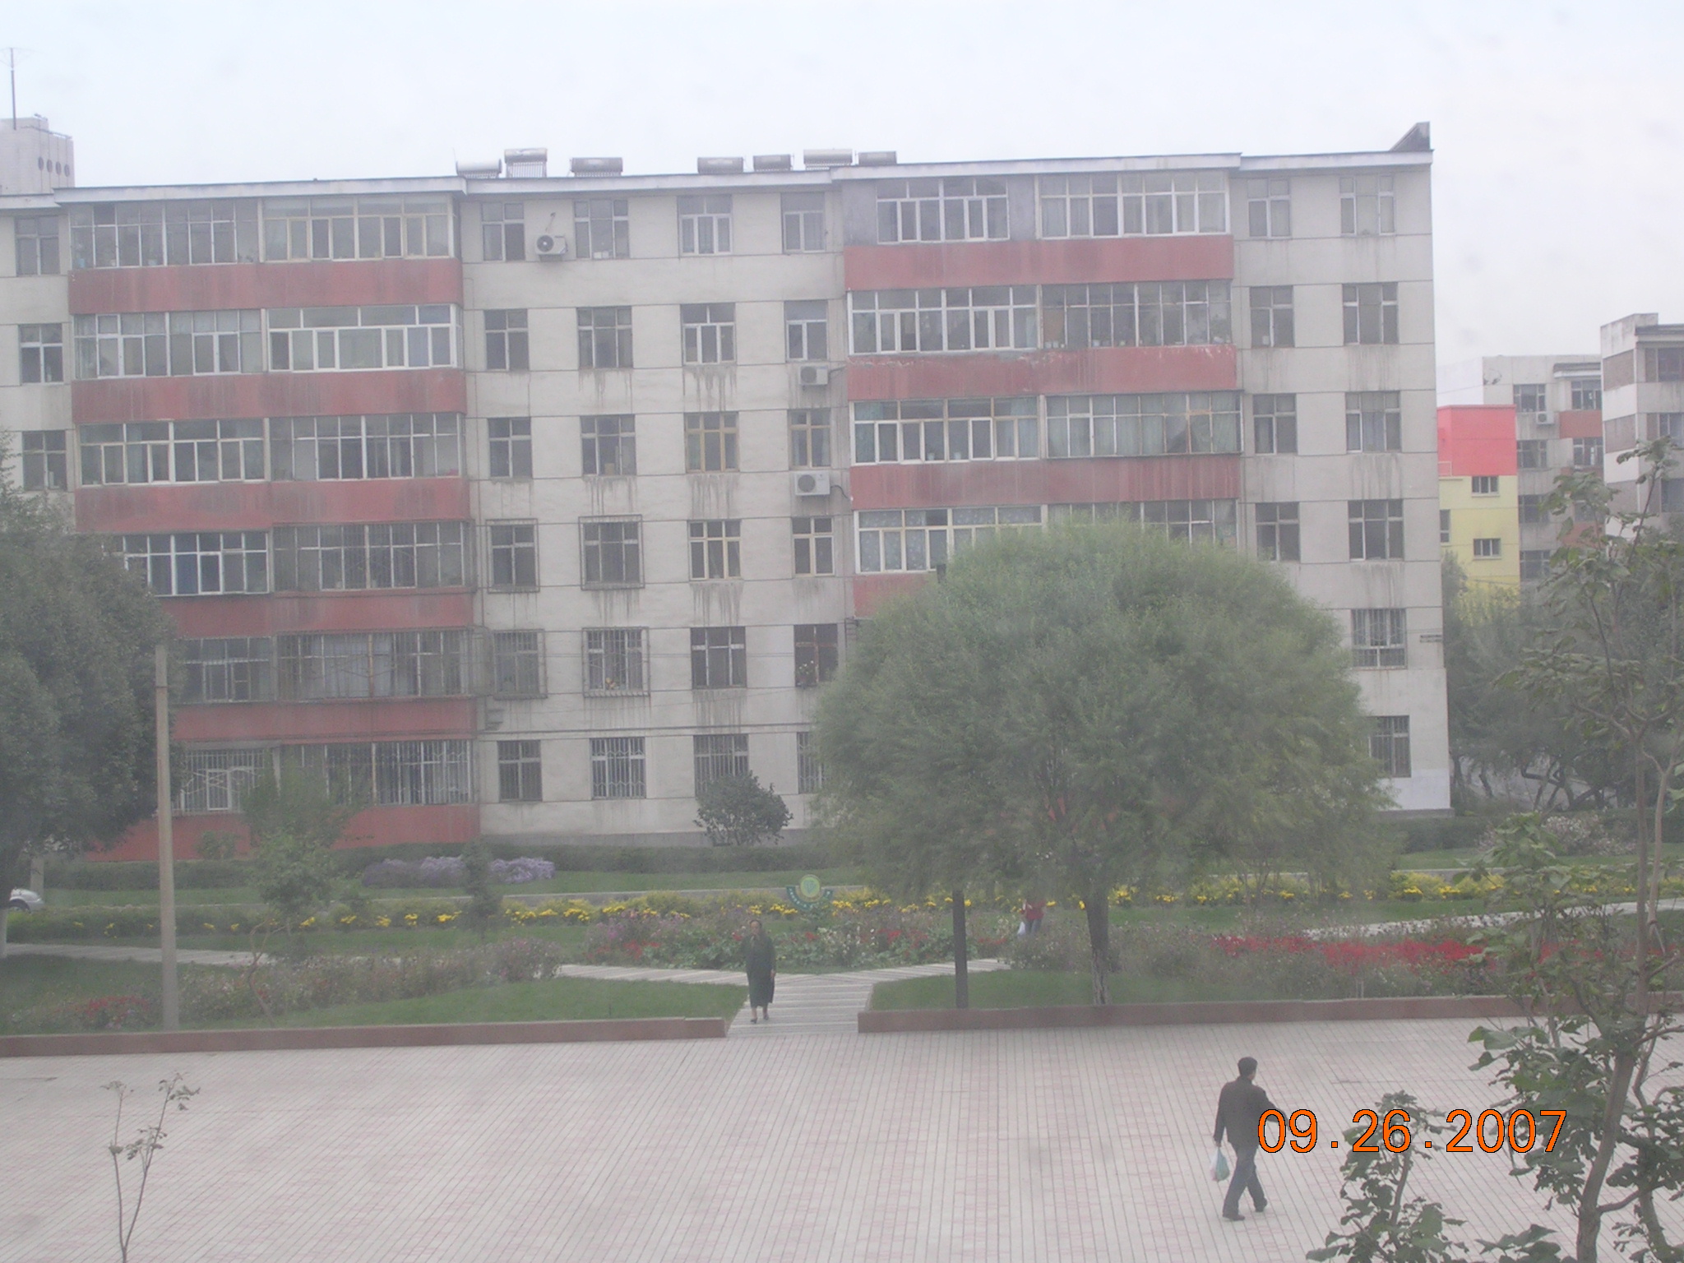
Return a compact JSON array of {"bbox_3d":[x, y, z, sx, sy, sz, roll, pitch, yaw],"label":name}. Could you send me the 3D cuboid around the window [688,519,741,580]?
[{"bbox_3d":[-3.311,-2.144,109.101,1.328,1.540,0.150,-2,1,1],"label":"window"}]

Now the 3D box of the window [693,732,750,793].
[{"bbox_3d":[-3.135,3.415,108.606,1.411,1.554,0.150,-2,1,1],"label":"window"}]

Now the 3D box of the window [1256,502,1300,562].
[{"bbox_3d":[11.648,-2.670,111.738,1.151,1.548,0.200,-2,0,2],"label":"window"}]

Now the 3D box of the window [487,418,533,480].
[{"bbox_3d":[-8.588,-4.728,108.164,1.111,1.567,0.150,-2,1,1],"label":"window"}]

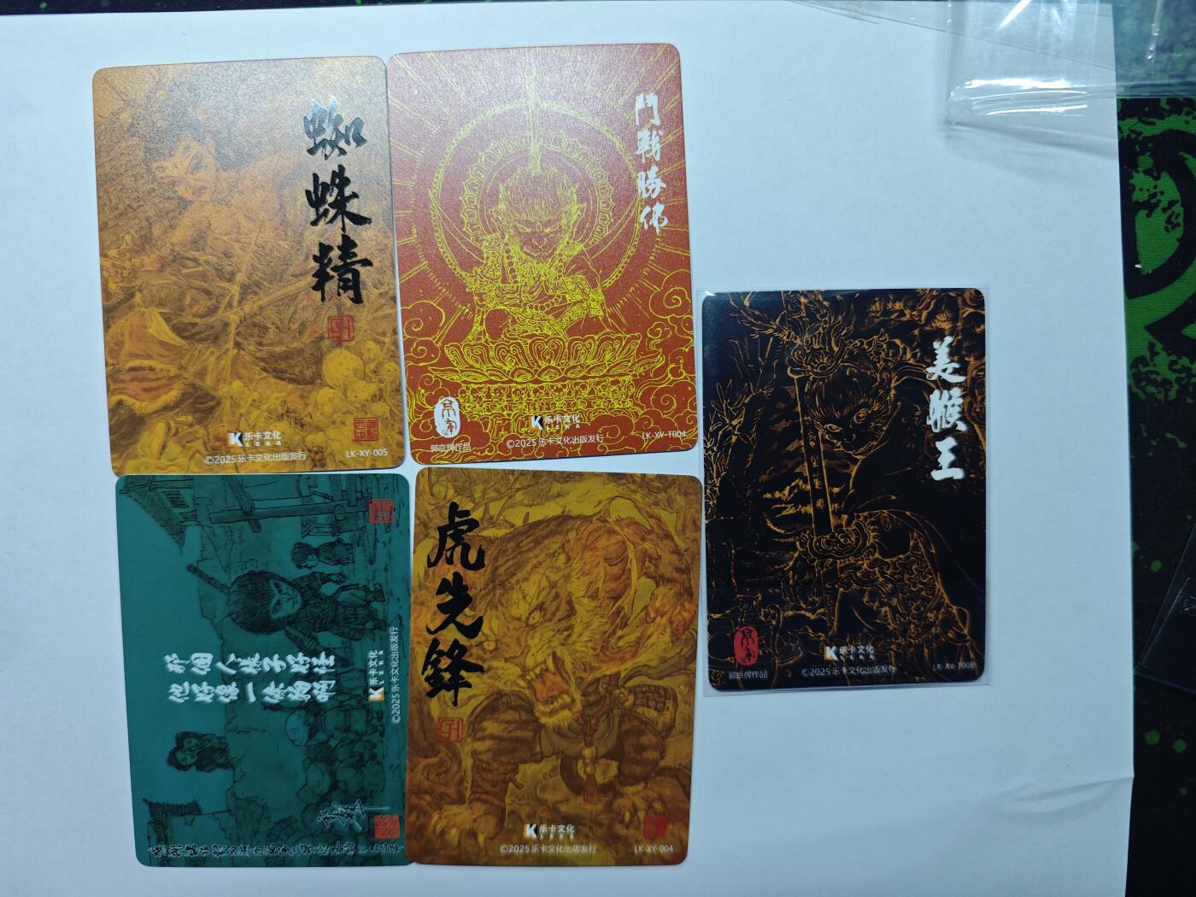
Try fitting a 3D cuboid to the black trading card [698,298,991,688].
[{"bbox_3d":[0.055,0.009,0.176,0.063,0.001,0.088,-1,93,-1],"label":"black trading card"}]

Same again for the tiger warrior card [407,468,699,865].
[{"bbox_3d":[-0.010,0.049,0.177,0.063,0.001,0.088,2,92,-1],"label":"tiger warrior card"}]

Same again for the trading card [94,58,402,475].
[{"bbox_3d":[-0.075,-0.039,0.172,0.063,0.001,0.088,-2,93,-1],"label":"trading card"}]

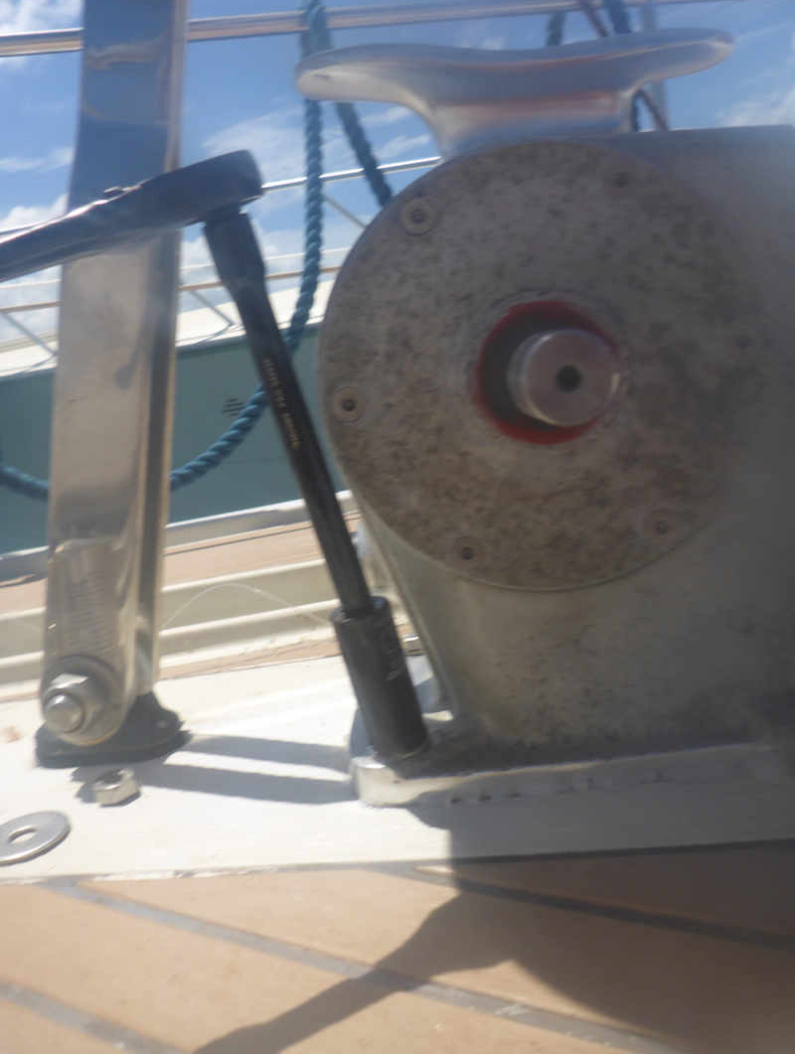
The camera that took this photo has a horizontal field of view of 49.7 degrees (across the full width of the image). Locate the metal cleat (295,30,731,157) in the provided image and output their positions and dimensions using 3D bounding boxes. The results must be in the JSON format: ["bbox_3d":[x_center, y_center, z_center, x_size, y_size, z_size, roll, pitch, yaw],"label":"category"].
[{"bbox_3d":[0.044,-0.153,0.307,0.155,0.043,0.034,-8,11,-7],"label":"metal cleat"}]

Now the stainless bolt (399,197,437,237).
[{"bbox_3d":[0.007,-0.101,0.279,0.012,0.012,0.007,-7,11,0],"label":"stainless bolt"}]

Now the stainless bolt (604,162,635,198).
[{"bbox_3d":[0.071,-0.112,0.279,0.012,0.012,0.007,-7,11,0],"label":"stainless bolt"}]

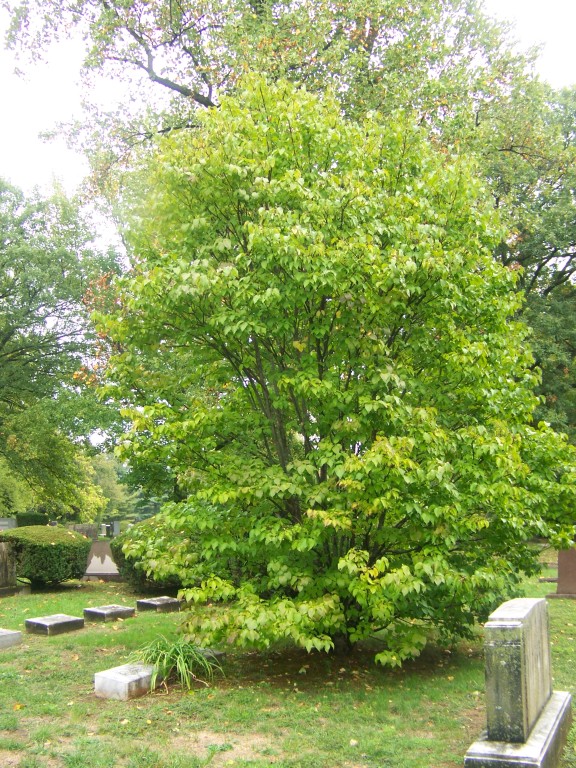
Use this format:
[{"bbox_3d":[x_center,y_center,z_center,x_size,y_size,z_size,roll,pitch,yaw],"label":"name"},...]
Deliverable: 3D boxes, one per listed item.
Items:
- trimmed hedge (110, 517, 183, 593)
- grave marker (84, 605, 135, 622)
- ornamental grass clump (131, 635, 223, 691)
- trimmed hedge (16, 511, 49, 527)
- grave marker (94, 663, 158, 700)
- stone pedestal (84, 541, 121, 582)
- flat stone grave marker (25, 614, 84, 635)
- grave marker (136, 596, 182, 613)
[{"bbox_3d":[-2.052,2.873,13.239,1.850,1.260,1.700,2,-9,-8],"label":"trimmed hedge"},{"bbox_3d":[-2.328,2.986,10.139,0.334,0.121,0.608,-4,-10,25],"label":"grave marker"},{"bbox_3d":[-0.948,2.361,6.640,0.740,0.350,0.660,2,-9,-8],"label":"ornamental grass clump"},{"bbox_3d":[-8.795,4.905,26.827,1.200,1.120,1.100,3,-9,-18],"label":"trimmed hedge"},{"bbox_3d":[-1.250,2.411,6.324,0.312,0.155,0.610,-4,-10,25],"label":"grave marker"},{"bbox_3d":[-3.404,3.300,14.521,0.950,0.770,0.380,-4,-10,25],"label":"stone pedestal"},{"bbox_3d":[-2.744,2.834,9.159,0.334,0.127,0.608,-4,-10,25],"label":"flat stone grave marker"},{"bbox_3d":[-1.824,3.122,11.043,0.334,0.127,0.608,-4,-10,25],"label":"grave marker"}]

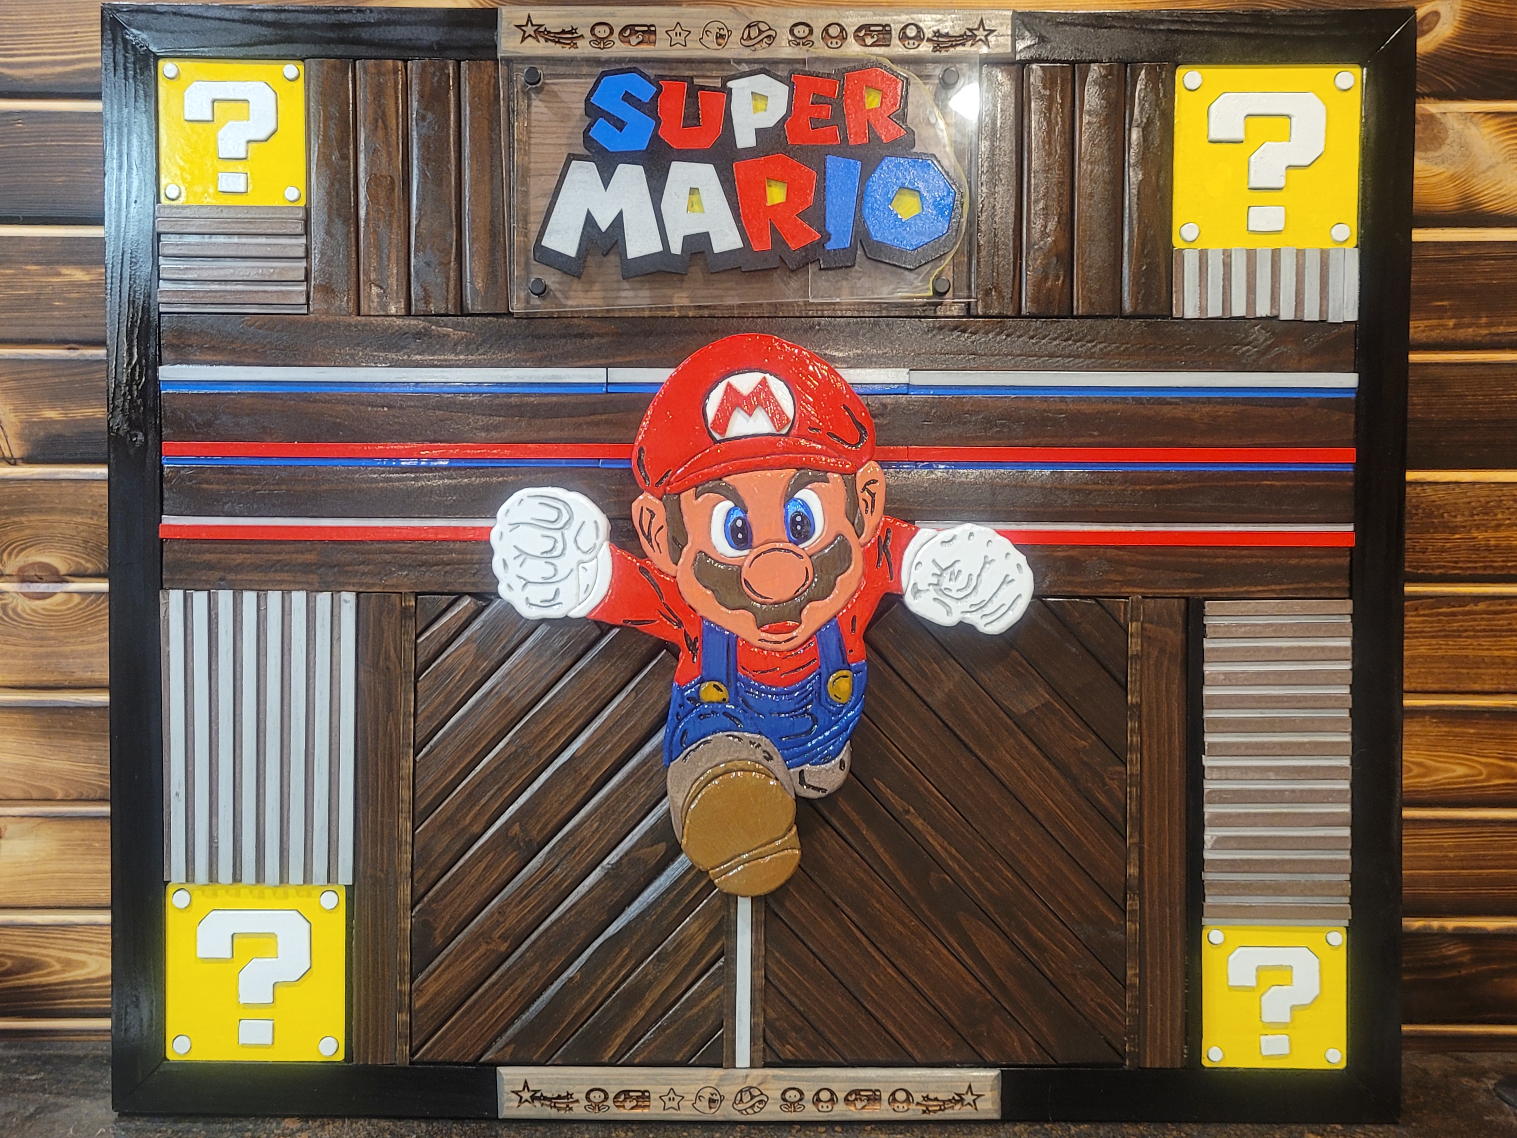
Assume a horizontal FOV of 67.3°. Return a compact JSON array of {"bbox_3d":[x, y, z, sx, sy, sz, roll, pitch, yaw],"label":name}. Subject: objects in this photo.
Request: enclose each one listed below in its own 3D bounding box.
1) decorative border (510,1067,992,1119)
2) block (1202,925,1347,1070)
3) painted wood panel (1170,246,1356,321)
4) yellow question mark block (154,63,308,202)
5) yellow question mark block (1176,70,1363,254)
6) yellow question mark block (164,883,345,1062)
[{"bbox_3d":[-0.007,0.370,0.815,0.356,0.038,0.020,0,1,0],"label":"decorative border"},{"bbox_3d":[0.366,0.304,0.817,0.102,0.102,0.019,0,1,0],"label":"block"},{"bbox_3d":[0.355,-0.199,0.805,0.129,0.050,0.015,0,1,0],"label":"painted wood panel"},{"bbox_3d":[-0.367,-0.304,0.804,0.103,0.101,0.019,0,1,0],"label":"yellow question mark block"},{"bbox_3d":[0.355,-0.287,0.804,0.131,0.128,0.019,0,1,0],"label":"yellow question mark block"},{"bbox_3d":[-0.356,0.286,0.817,0.127,0.126,0.019,0,1,0],"label":"yellow question mark block"}]

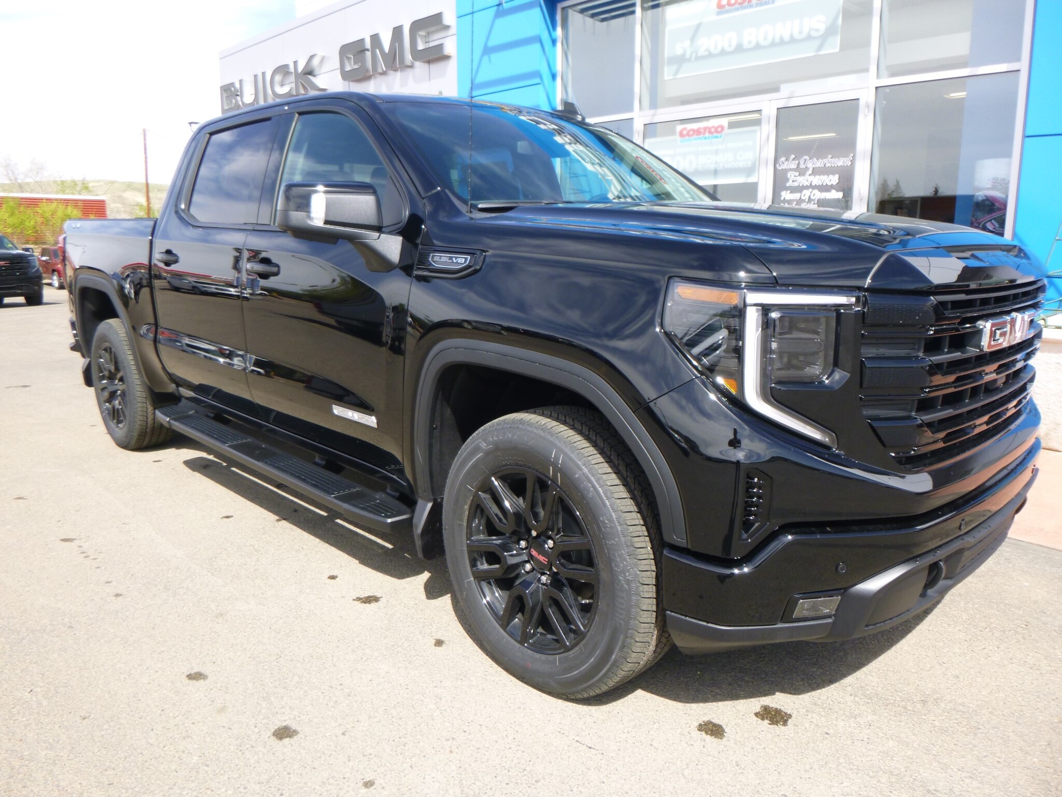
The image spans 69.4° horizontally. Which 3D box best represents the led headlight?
[{"bbox_3d":[0.544,-0.068,1.832,0.410,0.420,0.360,-8,14,-44],"label":"led headlight"}]

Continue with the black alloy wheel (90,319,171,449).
[{"bbox_3d":[-2.542,-0.099,4.914,0.280,0.822,0.836,-8,14,-44],"label":"black alloy wheel"}]

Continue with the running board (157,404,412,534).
[{"bbox_3d":[-1.220,0.254,3.400,0.220,0.090,2.380,-8,14,-44],"label":"running board"}]

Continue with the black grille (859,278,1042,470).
[{"bbox_3d":[1.275,-0.088,2.238,1.260,0.510,0.250,-8,14,-44],"label":"black grille"}]

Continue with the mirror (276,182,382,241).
[{"bbox_3d":[-0.650,-0.612,2.534,0.270,0.200,0.230,-8,14,-44],"label":"mirror"}]

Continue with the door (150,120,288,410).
[{"bbox_3d":[-1.573,-0.687,3.812,0.270,1.350,1.140,-8,14,-44],"label":"door"}]

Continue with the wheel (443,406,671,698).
[{"bbox_3d":[0.080,0.441,2.295,0.280,0.822,0.838,-8,14,-44],"label":"wheel"}]

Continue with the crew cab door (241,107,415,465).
[{"bbox_3d":[-0.747,-0.517,2.986,0.270,1.350,1.280,-8,14,-44],"label":"crew cab door"}]

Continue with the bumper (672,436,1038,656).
[{"bbox_3d":[1.202,0.357,2.379,2.040,0.430,0.500,-8,14,-44],"label":"bumper"}]

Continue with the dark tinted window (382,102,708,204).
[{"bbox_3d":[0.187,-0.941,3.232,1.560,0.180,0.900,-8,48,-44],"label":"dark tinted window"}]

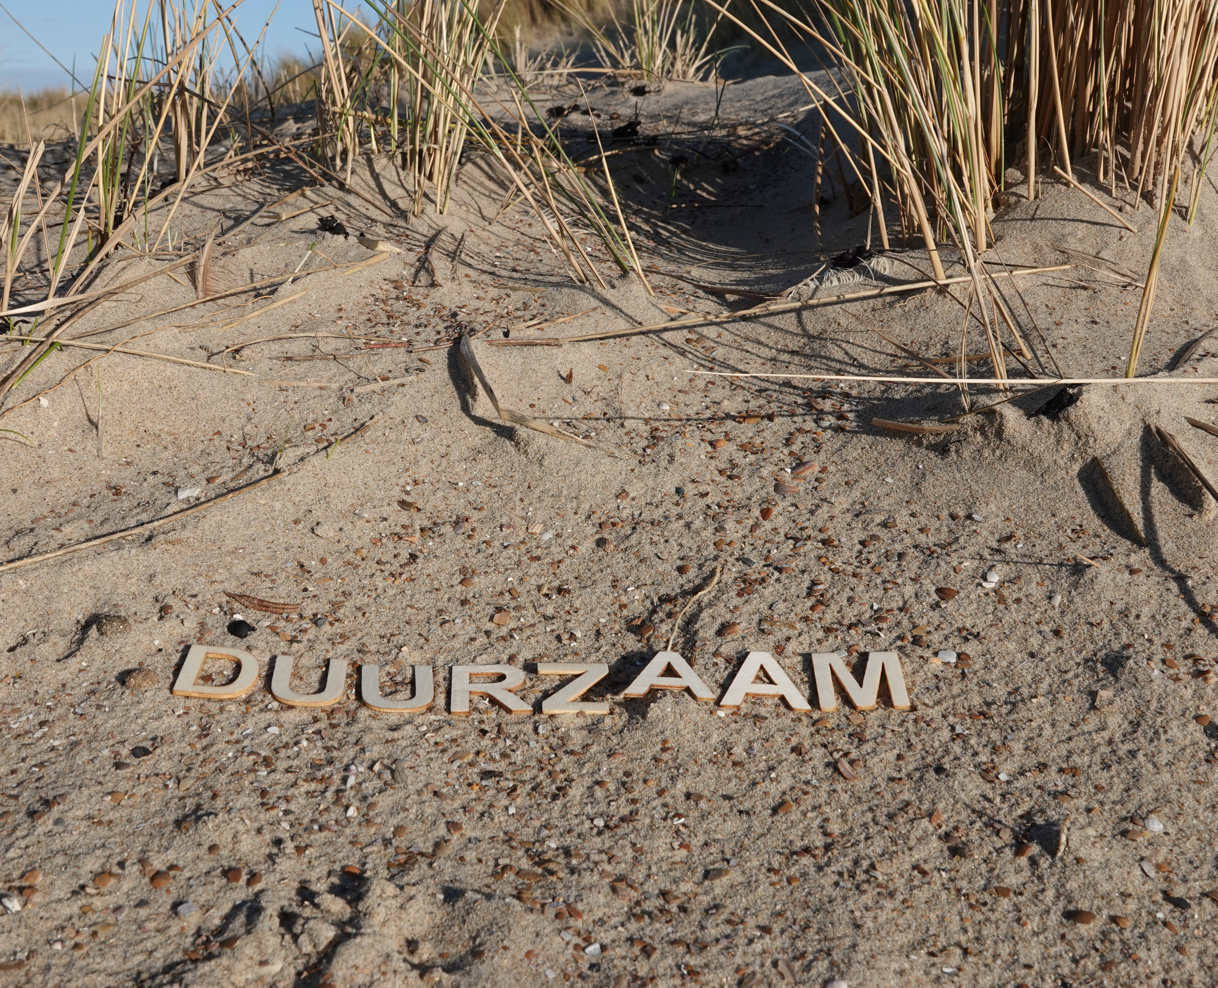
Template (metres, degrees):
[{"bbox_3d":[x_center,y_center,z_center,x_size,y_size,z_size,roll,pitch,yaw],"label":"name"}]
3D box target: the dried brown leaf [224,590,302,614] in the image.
[{"bbox_3d":[-0.232,0.070,0.977,0.057,0.005,0.016,8,27,17],"label":"dried brown leaf"}]

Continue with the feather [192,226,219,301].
[{"bbox_3d":[-0.376,-0.215,1.380,0.020,0.071,0.018,12,13,0],"label":"feather"}]

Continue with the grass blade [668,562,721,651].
[{"bbox_3d":[0.056,0.068,0.957,0.013,0.011,0.109,9,29,18],"label":"grass blade"}]

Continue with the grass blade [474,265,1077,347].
[{"bbox_3d":[0.189,-0.197,1.516,0.640,0.012,0.044,-9,27,-14],"label":"grass blade"}]

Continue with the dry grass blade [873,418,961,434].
[{"bbox_3d":[0.254,-0.058,1.220,0.071,0.006,0.019,5,26,11],"label":"dry grass blade"}]

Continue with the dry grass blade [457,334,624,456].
[{"bbox_3d":[-0.088,-0.089,1.287,0.067,0.019,0.286,-15,32,-28],"label":"dry grass blade"}]

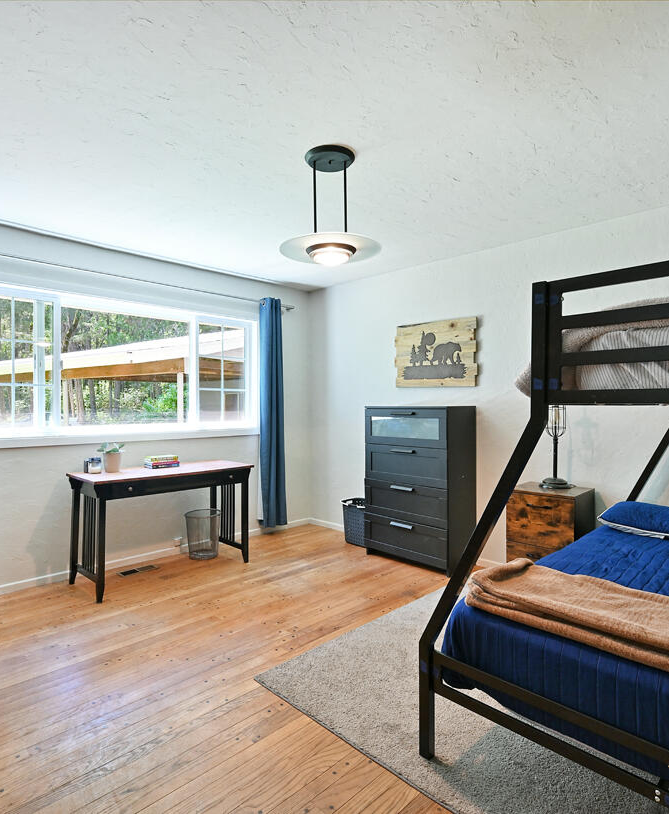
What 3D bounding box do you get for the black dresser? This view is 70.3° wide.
[{"bbox_3d":[0.684,0.615,3.848,0.775,1.240,0.430,0,1,44],"label":"black dresser"}]

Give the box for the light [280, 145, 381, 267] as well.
[{"bbox_3d":[-0.018,-0.938,2.269,0.487,0.505,0.487,0,0,0],"label":"light"}]

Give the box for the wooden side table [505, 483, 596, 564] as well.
[{"bbox_3d":[1.412,0.888,3.113,0.420,0.700,0.395,0,1,44],"label":"wooden side table"}]

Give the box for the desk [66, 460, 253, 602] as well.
[{"bbox_3d":[-1.244,0.860,3.576,1.210,0.765,0.510,-1,1,-44],"label":"desk"}]

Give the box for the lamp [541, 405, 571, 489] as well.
[{"bbox_3d":[1.482,0.252,3.167,0.200,0.580,0.200,0,1,44],"label":"lamp"}]

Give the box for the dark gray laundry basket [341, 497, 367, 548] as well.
[{"bbox_3d":[0.258,1.053,4.265,0.350,0.360,0.220,0,1,44],"label":"dark gray laundry basket"}]

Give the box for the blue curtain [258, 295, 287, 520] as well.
[{"bbox_3d":[-0.587,0.053,4.554,0.310,2.160,0.130,-1,1,-44],"label":"blue curtain"}]

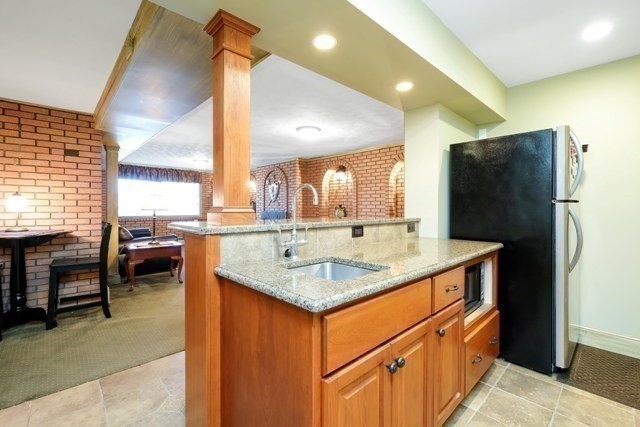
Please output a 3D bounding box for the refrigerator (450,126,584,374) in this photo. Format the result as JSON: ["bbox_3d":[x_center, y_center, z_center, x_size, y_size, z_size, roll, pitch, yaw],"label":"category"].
[{"bbox_3d":[1.677,0.261,2.268,0.747,1.690,0.804,-1,1,-42],"label":"refrigerator"}]

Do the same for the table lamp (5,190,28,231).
[{"bbox_3d":[-3.011,-0.018,2.658,0.161,0.375,0.161,-1,1,-42],"label":"table lamp"}]

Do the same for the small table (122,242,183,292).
[{"bbox_3d":[-2.629,0.798,4.229,0.753,0.590,0.586,-1,1,-42],"label":"small table"}]

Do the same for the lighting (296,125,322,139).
[{"bbox_3d":[-0.161,-1.191,3.988,0.380,0.115,0.380,0,1,0],"label":"lighting"}]

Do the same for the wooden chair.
[{"bbox_3d":[-2.569,0.611,2.871,0.500,1.006,0.495,-1,1,-42],"label":"wooden chair"}]

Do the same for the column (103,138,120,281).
[{"bbox_3d":[-3.249,-0.025,4.178,0.184,2.242,0.184,-1,1,-42],"label":"column"}]

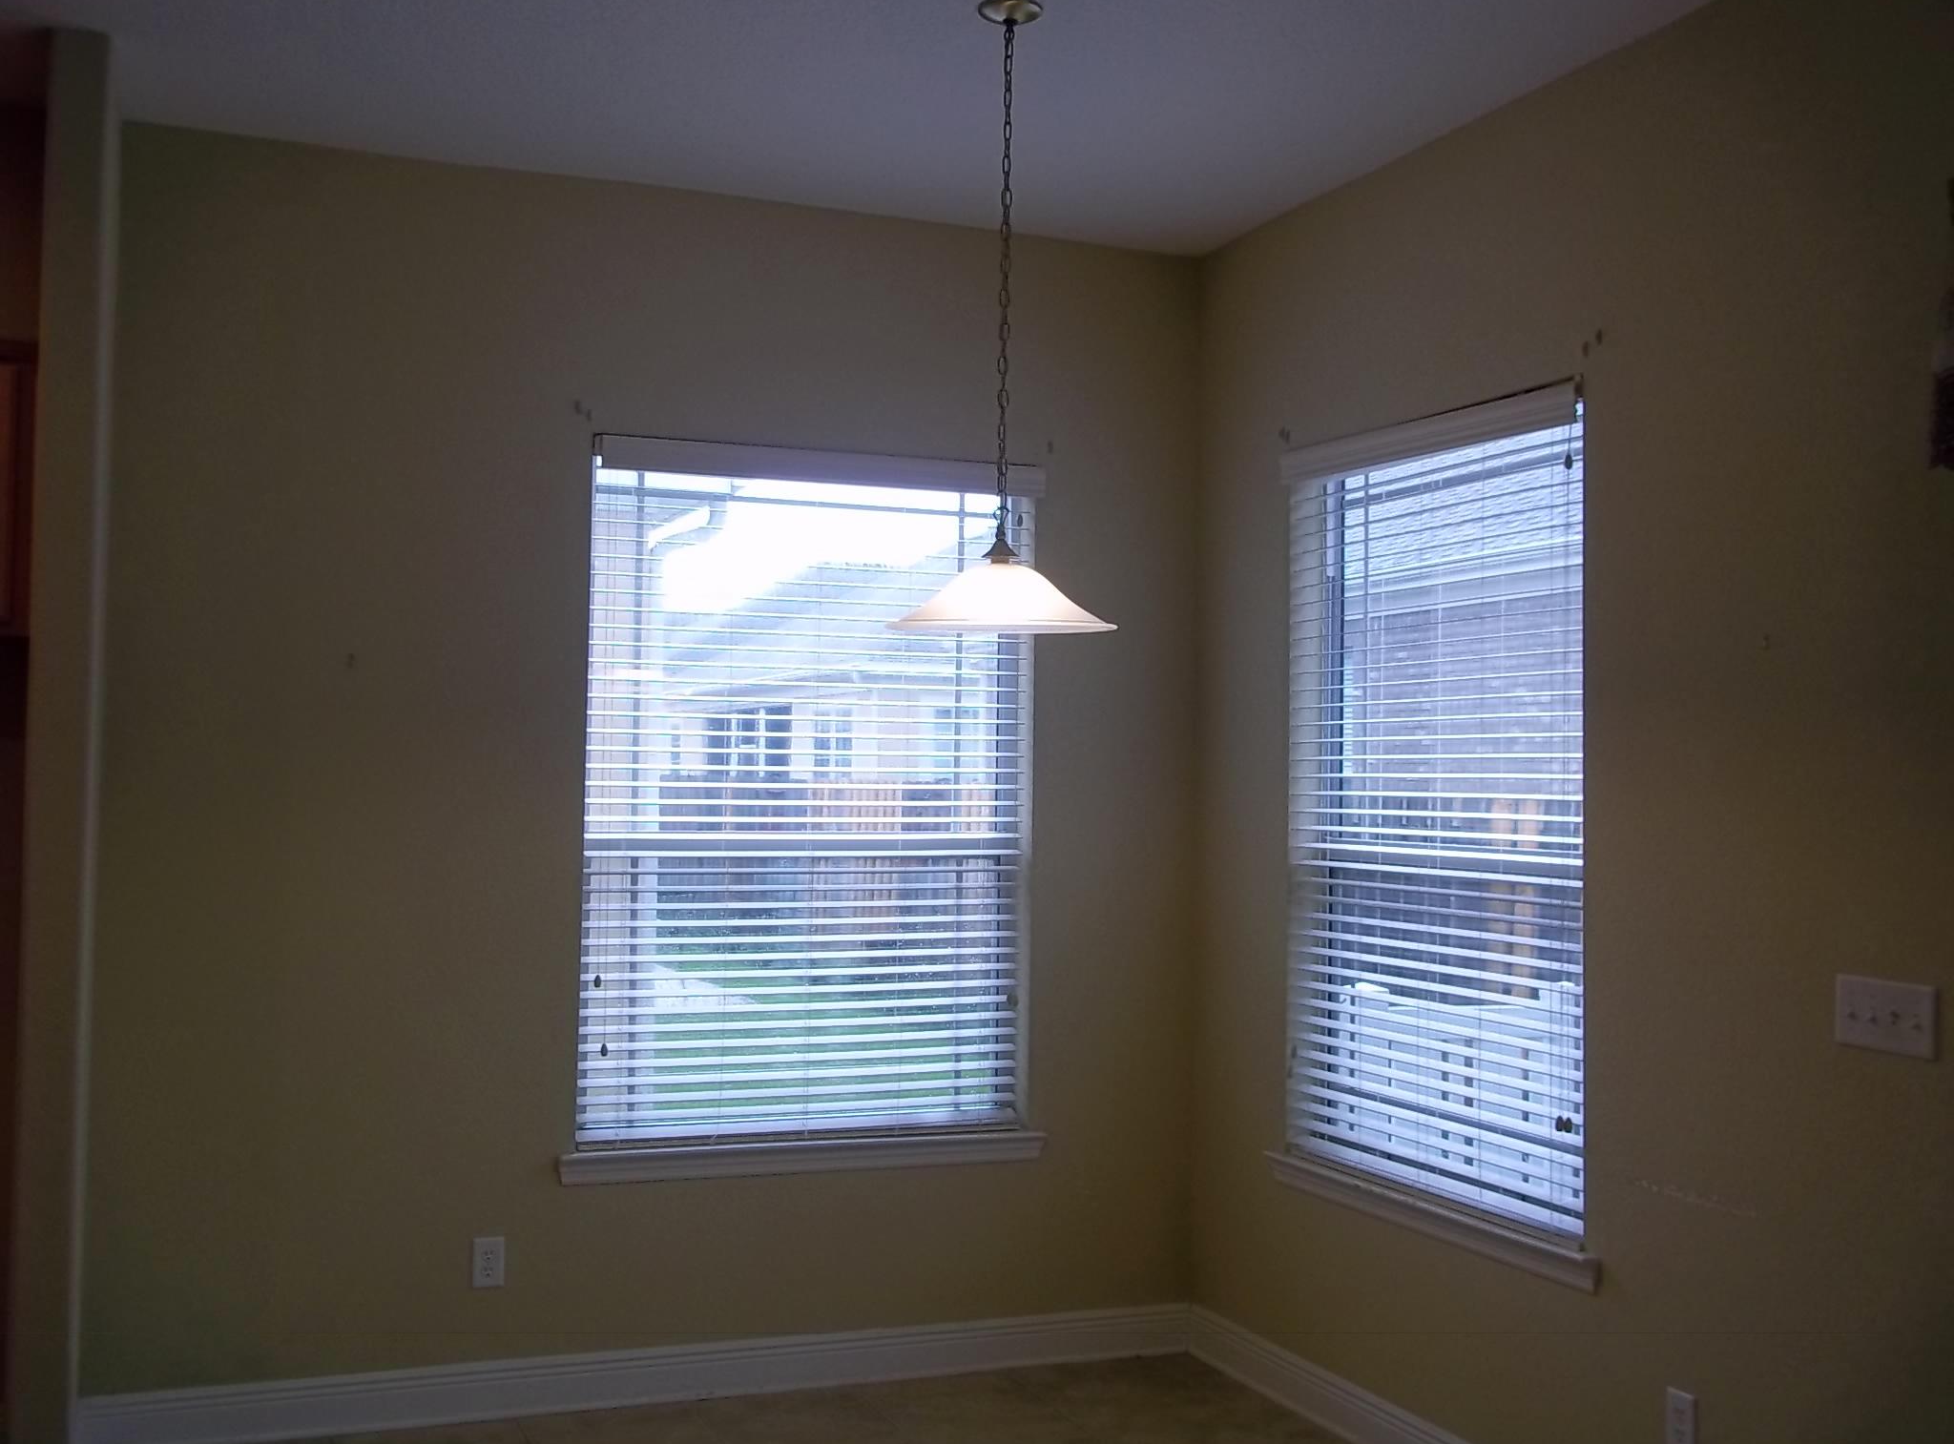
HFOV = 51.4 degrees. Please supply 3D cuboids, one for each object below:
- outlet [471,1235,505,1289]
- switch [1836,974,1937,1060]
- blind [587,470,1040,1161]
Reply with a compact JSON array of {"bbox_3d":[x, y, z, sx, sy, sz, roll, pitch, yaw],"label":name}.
[{"bbox_3d":[-1.169,1.298,4.873,0.071,0.116,0.010,2,-2,-22],"label":"outlet"},{"bbox_3d":[1.498,0.488,3.363,0.012,0.116,0.208,2,-2,-22],"label":"switch"},{"bbox_3d":[-0.415,0.225,5.243,1.264,1.842,0.120,2,-2,-22],"label":"blind"}]

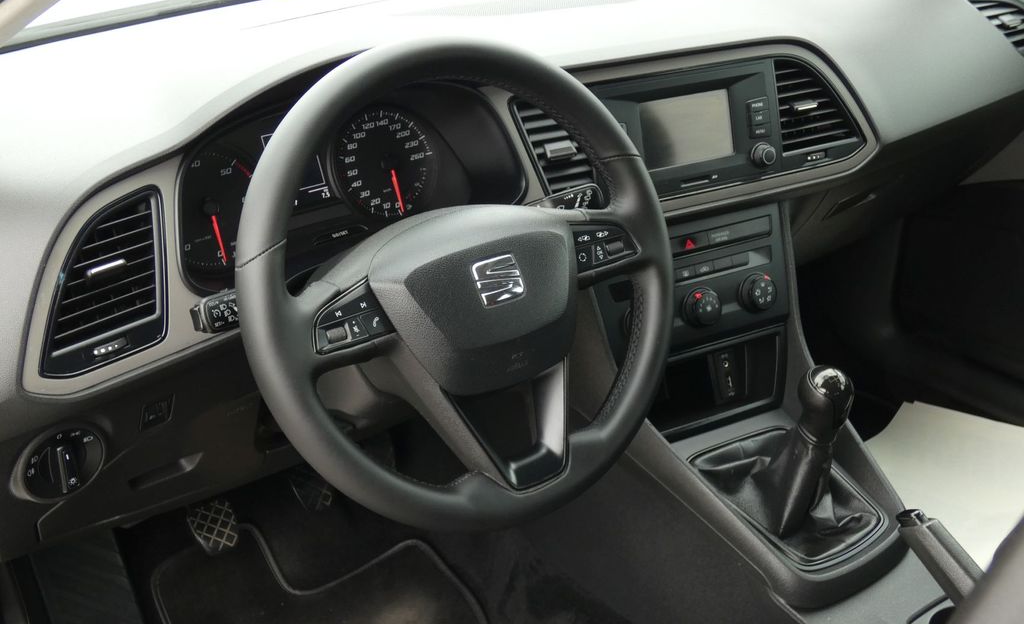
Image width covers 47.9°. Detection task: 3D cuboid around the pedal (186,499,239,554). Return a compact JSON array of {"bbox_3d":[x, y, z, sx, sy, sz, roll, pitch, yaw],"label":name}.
[{"bbox_3d":[-0.354,0.256,1.370,0.056,0.060,0.028,-18,-9,-32],"label":"pedal"}]

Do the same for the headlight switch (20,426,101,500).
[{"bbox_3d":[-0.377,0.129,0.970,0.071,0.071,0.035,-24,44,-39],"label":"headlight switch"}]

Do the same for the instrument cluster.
[{"bbox_3d":[-0.158,-0.121,1.015,0.325,0.145,0.090,-18,7,-32],"label":"instrument cluster"}]

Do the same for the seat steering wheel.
[{"bbox_3d":[-0.034,-0.023,0.875,0.372,0.372,0.090,-18,5,-32],"label":"seat steering wheel"}]

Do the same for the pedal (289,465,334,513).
[{"bbox_3d":[-0.249,0.218,1.430,0.056,0.060,0.028,-18,-9,-32],"label":"pedal"}]

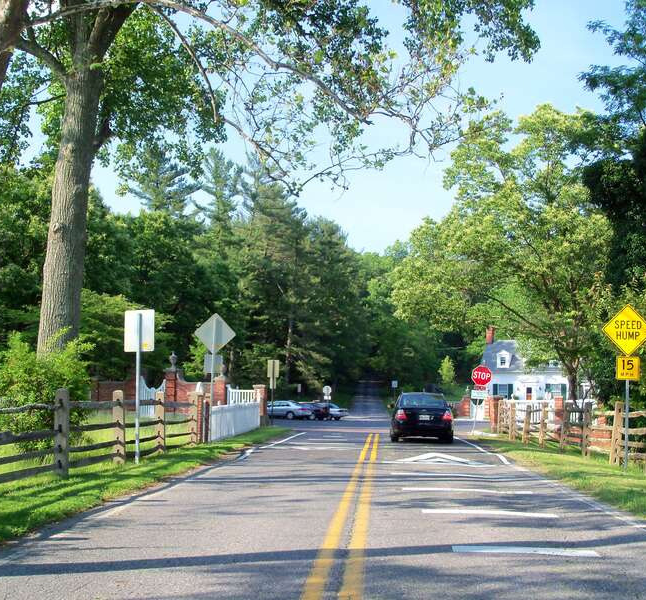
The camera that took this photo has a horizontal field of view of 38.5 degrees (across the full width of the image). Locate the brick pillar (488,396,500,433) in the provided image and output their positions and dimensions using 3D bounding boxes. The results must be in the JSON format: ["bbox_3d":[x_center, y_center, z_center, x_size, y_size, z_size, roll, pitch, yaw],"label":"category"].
[{"bbox_3d":[6.791,4.523,36.576,0.460,1.426,0.460,0,-6,4],"label":"brick pillar"}]

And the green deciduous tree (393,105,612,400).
[{"bbox_3d":[11.651,-2.800,61.115,13.800,20.843,13.500,0,-6,4],"label":"green deciduous tree"}]

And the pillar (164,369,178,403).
[{"bbox_3d":[-8.386,4.989,51.128,0.680,2.394,0.680,0,-6,4],"label":"pillar"}]

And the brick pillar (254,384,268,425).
[{"bbox_3d":[-2.704,4.596,40.099,0.560,1.853,0.560,0,-6,4],"label":"brick pillar"}]

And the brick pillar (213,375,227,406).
[{"bbox_3d":[-5.544,5.121,50.110,0.680,2.049,0.680,0,-6,4],"label":"brick pillar"}]

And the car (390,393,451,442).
[{"bbox_3d":[3.085,3.709,29.480,1.850,1.490,4.850,0,-6,4],"label":"car"}]

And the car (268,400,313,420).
[{"bbox_3d":[-3.126,8.070,68.078,4.700,1.450,1.800,-4,-7,30],"label":"car"}]

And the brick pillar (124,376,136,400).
[{"bbox_3d":[-9.635,4.576,47.000,0.600,2.150,0.600,-1,-6,5],"label":"brick pillar"}]

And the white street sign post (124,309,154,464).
[{"bbox_3d":[-3.486,1.635,17.557,0.610,2.940,0.070,0,-6,4],"label":"white street sign post"}]

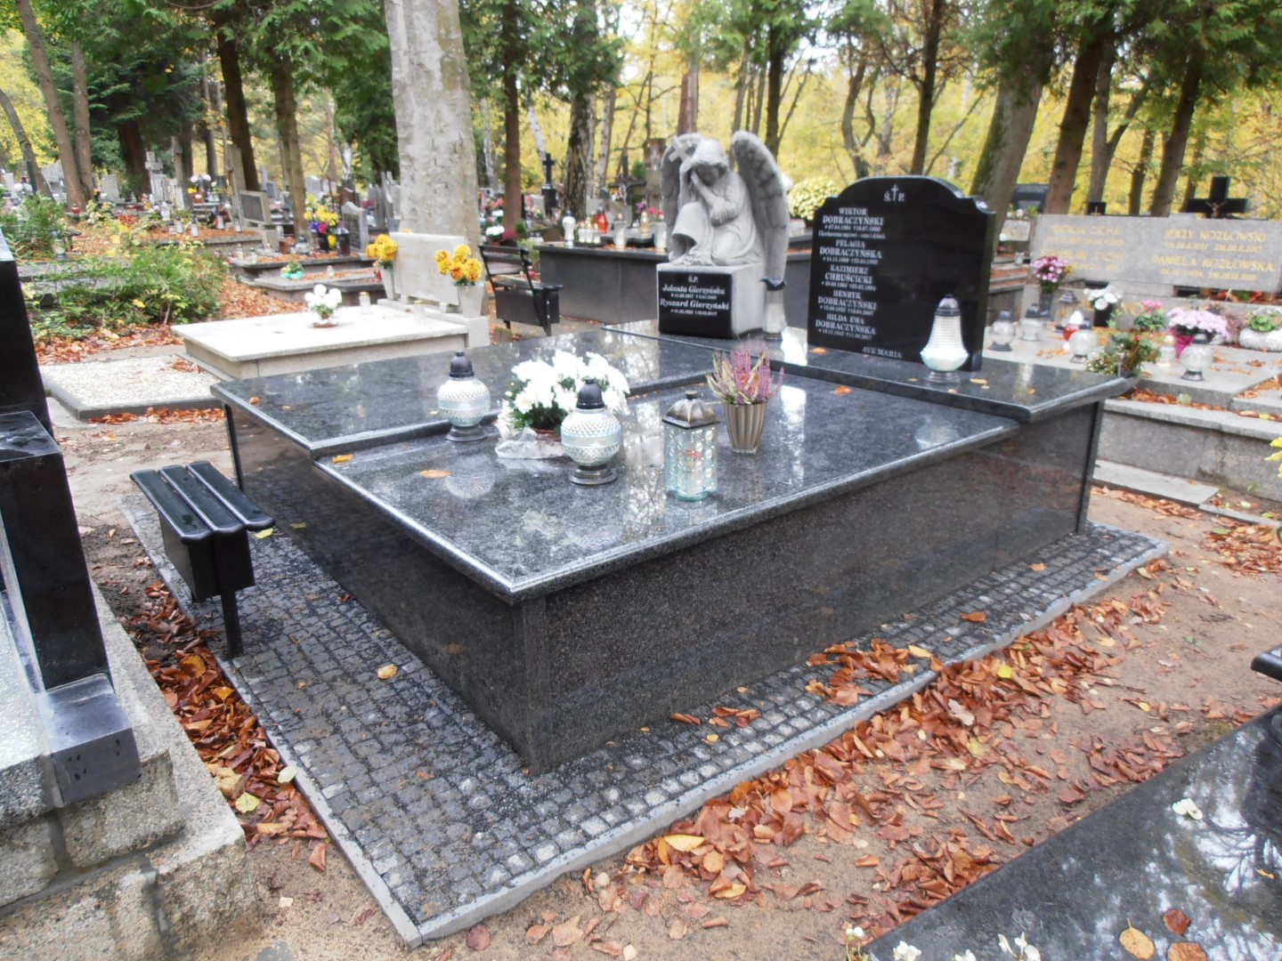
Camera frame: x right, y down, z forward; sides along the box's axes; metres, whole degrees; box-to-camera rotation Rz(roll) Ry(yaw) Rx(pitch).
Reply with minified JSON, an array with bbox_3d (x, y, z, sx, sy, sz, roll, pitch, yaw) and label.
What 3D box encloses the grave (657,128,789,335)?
[{"bbox_3d":[0.380,-1.286,4.665,0.731,1.008,0.416,11,21,33],"label":"grave"}]

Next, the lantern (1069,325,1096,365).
[{"bbox_3d":[2.529,-0.794,5.078,0.163,0.233,0.163,-12,21,-28],"label":"lantern"}]

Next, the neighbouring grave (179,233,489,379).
[{"bbox_3d":[-2.638,-1.511,7.359,2.054,0.951,2.192,-14,22,-35],"label":"neighbouring grave"}]

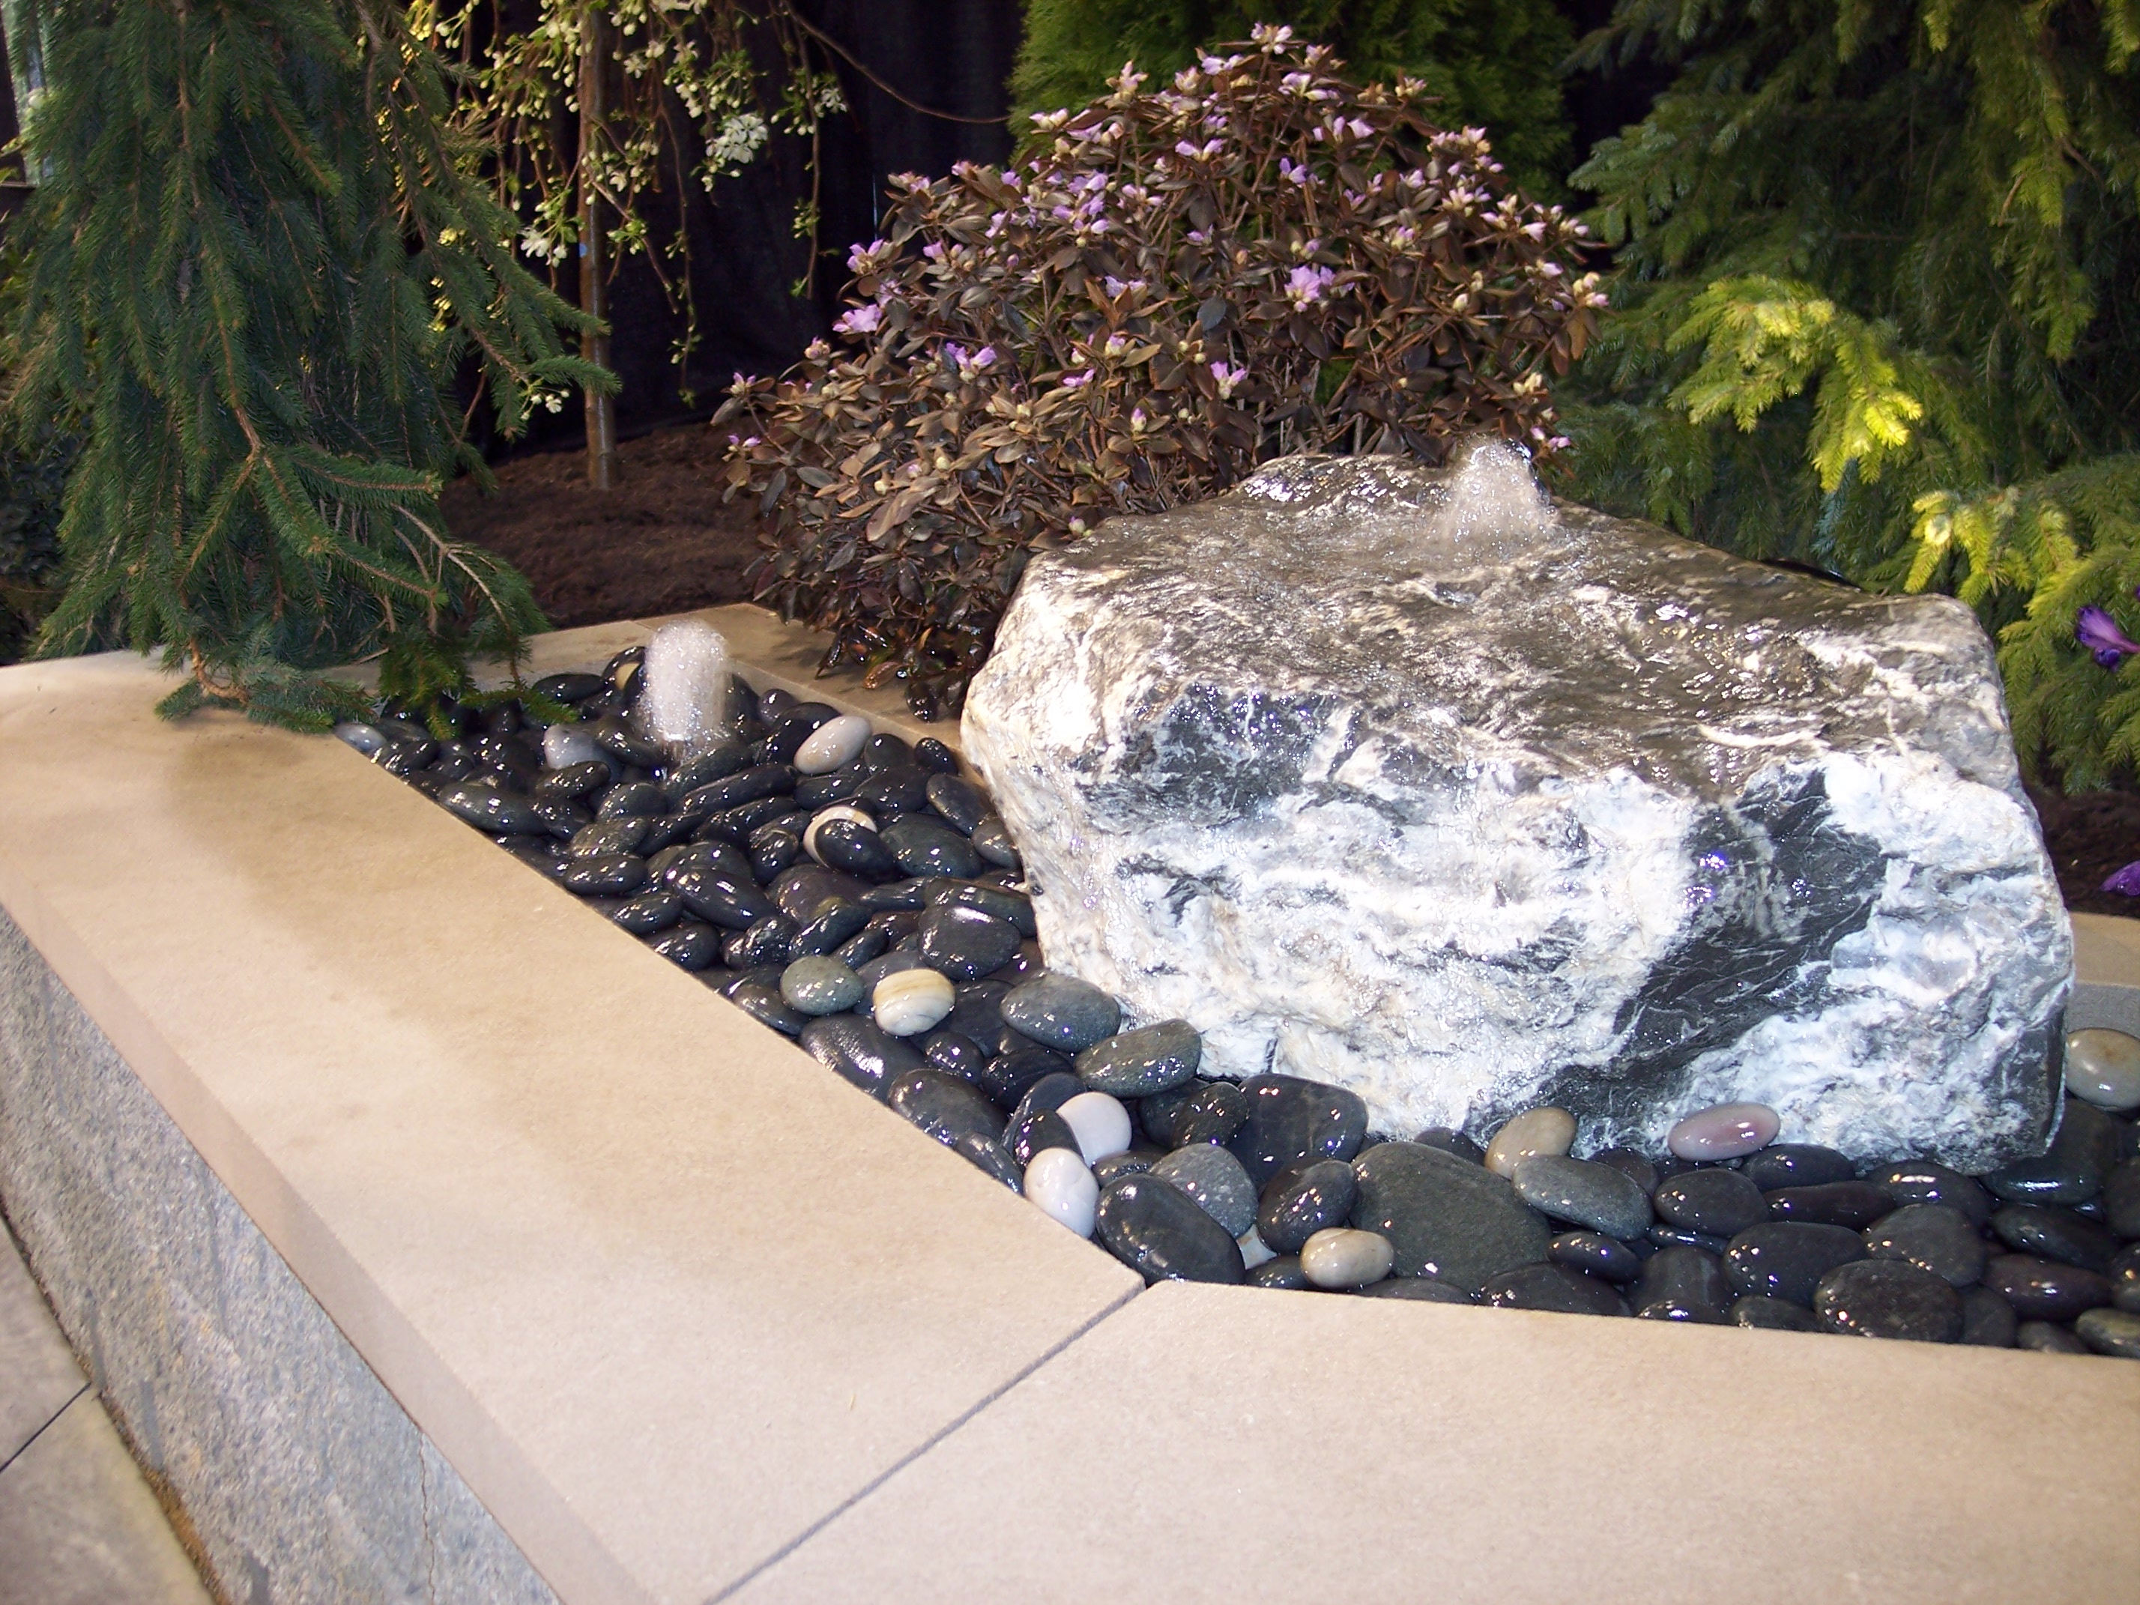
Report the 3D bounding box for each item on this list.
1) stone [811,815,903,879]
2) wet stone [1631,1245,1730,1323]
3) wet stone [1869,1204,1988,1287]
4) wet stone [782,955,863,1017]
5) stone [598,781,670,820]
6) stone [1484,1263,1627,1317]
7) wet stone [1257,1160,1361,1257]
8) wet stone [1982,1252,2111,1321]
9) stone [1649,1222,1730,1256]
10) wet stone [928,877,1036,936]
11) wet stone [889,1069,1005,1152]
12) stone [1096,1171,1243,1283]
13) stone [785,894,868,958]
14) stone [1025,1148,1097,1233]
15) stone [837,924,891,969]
[{"bbox_3d":[-0.203,0.044,2.296,0.092,0.043,0.065,28,26,17],"label":"stone"},{"bbox_3d":[0.418,0.336,1.651,0.066,0.041,0.095,6,34,17],"label":"wet stone"},{"bbox_3d":[0.534,0.277,1.508,0.074,0.039,0.059,5,37,21],"label":"wet stone"},{"bbox_3d":[-0.196,0.145,1.907,0.065,0.040,0.055,2,29,-9],"label":"wet stone"},{"bbox_3d":[-0.443,0.001,2.452,0.076,0.043,0.059,-19,26,-13],"label":"stone"},{"bbox_3d":[0.327,0.337,1.625,0.099,0.046,0.074,2,22,8],"label":"stone"},{"bbox_3d":[0.172,0.293,1.742,0.085,0.046,0.060,-38,43,-21],"label":"wet stone"},{"bbox_3d":[0.636,0.315,1.566,0.080,0.037,0.057,5,18,7],"label":"wet stone"},{"bbox_3d":[0.435,0.305,1.694,0.068,0.035,0.050,5,22,13],"label":"stone"},{"bbox_3d":[-0.076,0.094,2.118,0.102,0.049,0.067,10,22,4],"label":"wet stone"},{"bbox_3d":[-0.088,0.226,1.756,0.099,0.043,0.067,32,24,17],"label":"wet stone"},{"bbox_3d":[0.068,0.295,1.656,0.083,0.060,0.125,-16,39,-36],"label":"stone"},{"bbox_3d":[-0.241,0.126,2.420,0.066,0.039,0.104,5,30,41],"label":"stone"},{"bbox_3d":[-0.005,0.253,1.556,0.050,0.040,0.062,-25,69,-19],"label":"stone"},{"bbox_3d":[-0.183,0.128,2.115,0.061,0.024,0.040,-35,20,-9],"label":"stone"}]

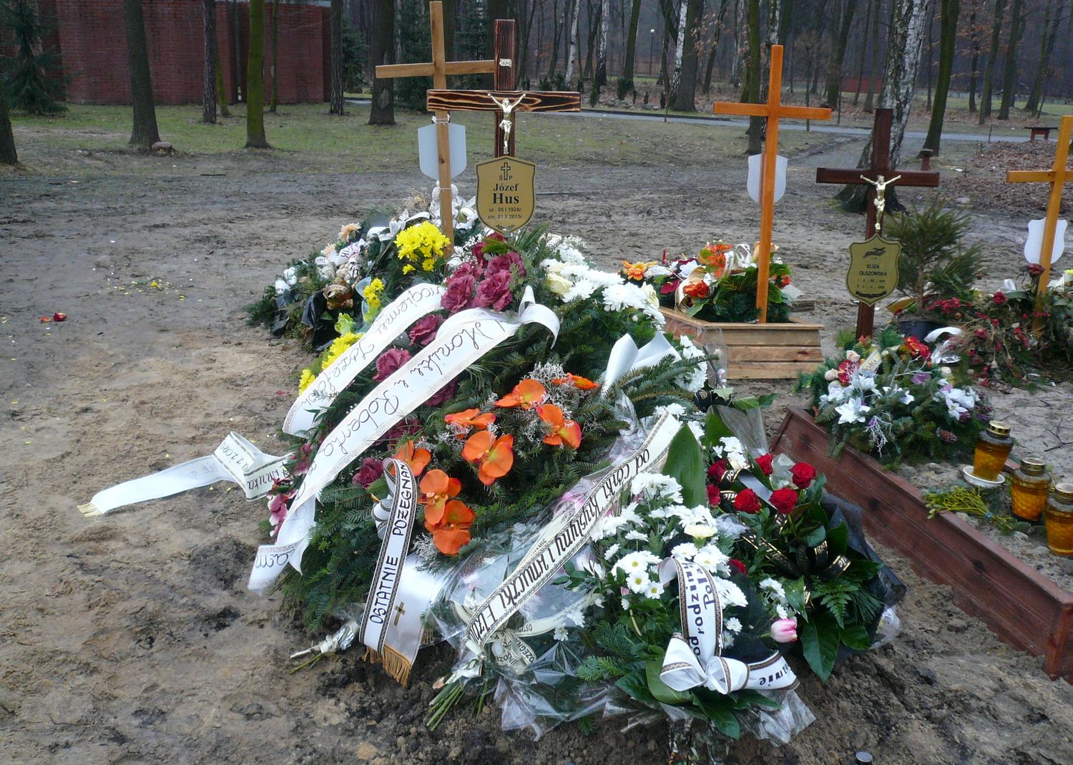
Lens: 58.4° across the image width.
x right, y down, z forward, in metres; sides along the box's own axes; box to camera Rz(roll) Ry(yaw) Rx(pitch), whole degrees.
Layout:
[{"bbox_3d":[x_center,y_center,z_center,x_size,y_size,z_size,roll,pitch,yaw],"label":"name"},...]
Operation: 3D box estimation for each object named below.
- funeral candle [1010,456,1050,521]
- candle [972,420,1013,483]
[{"bbox_3d":[1.470,0.318,2.860,0.118,0.168,0.118,11,20,28],"label":"funeral candle"},{"bbox_3d":[1.495,0.225,3.150,0.126,0.178,0.126,6,19,-2],"label":"candle"}]

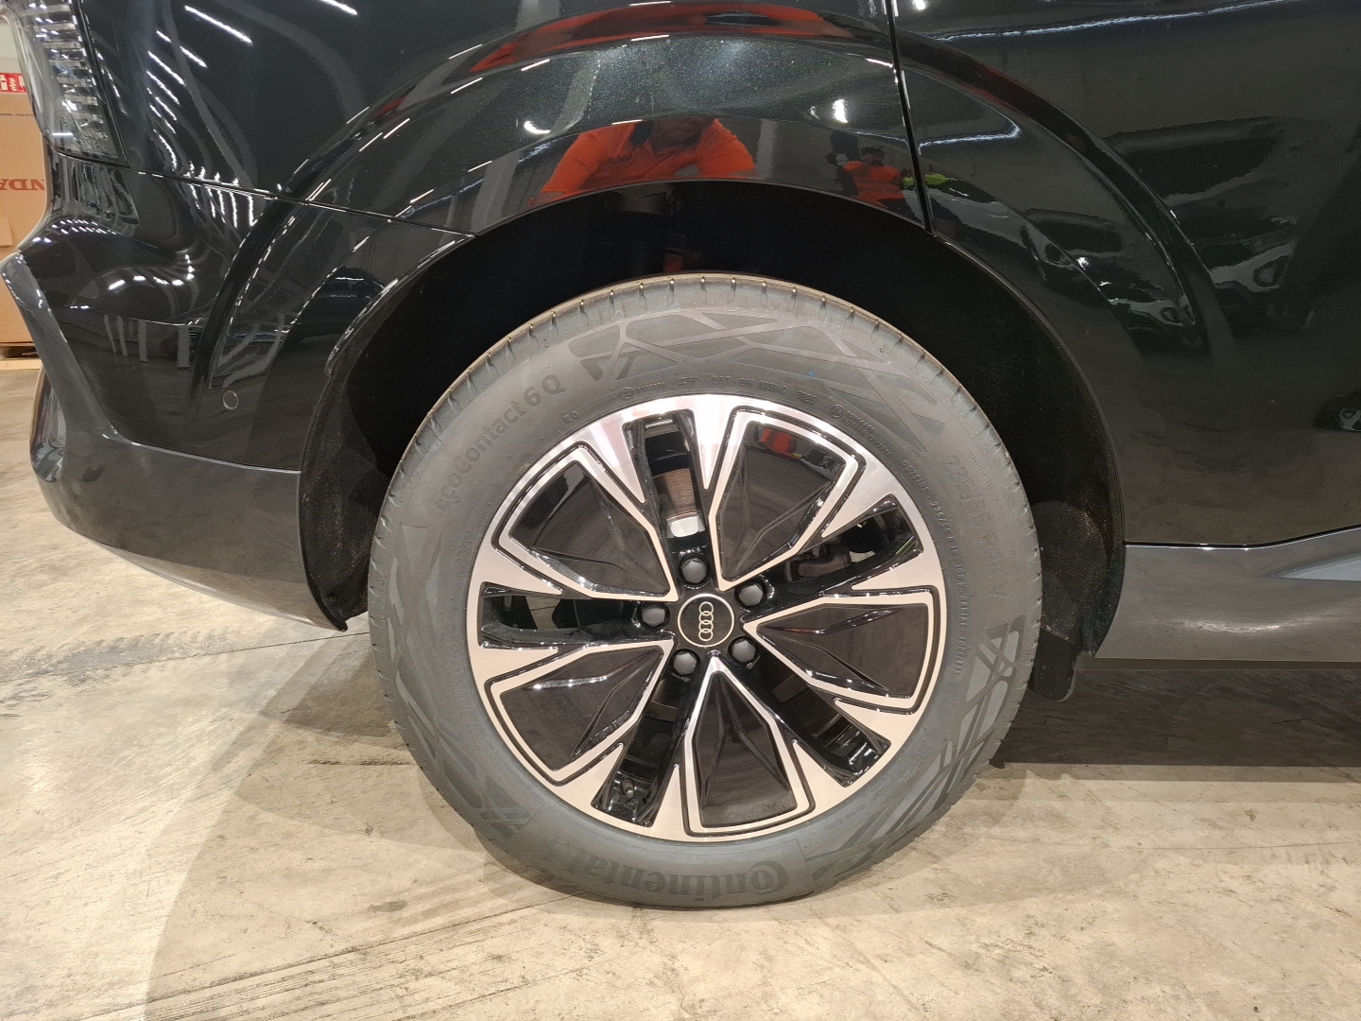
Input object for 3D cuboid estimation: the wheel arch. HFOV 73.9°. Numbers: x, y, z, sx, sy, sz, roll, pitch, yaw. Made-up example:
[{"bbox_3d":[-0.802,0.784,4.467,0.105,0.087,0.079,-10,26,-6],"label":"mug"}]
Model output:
[{"bbox_3d":[0.036,-0.084,0.965,0.820,0.490,0.220,0,15,-1],"label":"wheel arch"}]

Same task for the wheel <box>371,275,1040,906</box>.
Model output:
[{"bbox_3d":[0.026,0.095,1.041,0.715,0.715,0.238,0,15,-1],"label":"wheel"}]

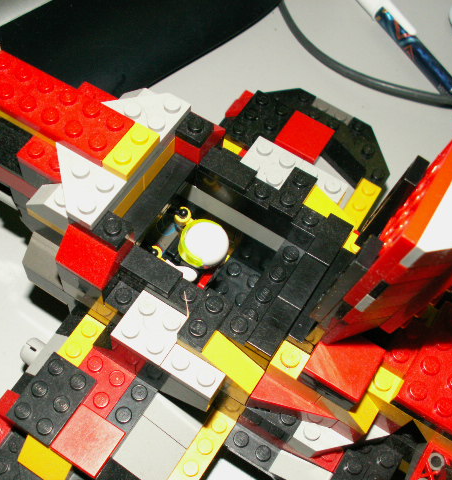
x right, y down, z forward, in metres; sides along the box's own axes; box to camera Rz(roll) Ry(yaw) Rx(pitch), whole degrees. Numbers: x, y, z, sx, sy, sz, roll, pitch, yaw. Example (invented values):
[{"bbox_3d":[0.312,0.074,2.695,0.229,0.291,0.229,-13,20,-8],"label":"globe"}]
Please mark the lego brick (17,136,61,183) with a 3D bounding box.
[{"bbox_3d":[-0.050,-0.022,0.183,0.016,0.005,0.009,30,63,11],"label":"lego brick"}]

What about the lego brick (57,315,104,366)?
[{"bbox_3d":[-0.045,0.032,0.204,0.008,0.005,0.016,31,66,9],"label":"lego brick"}]

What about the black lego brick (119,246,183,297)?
[{"bbox_3d":[-0.020,0.009,0.175,0.016,0.003,0.007,31,64,10],"label":"black lego brick"}]

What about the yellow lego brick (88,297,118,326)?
[{"bbox_3d":[-0.037,0.022,0.198,0.008,0.005,0.008,30,63,11],"label":"yellow lego brick"}]

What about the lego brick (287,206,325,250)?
[{"bbox_3d":[0.024,-0.004,0.194,0.008,0.011,0.008,30,63,11],"label":"lego brick"}]

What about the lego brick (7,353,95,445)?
[{"bbox_3d":[-0.052,0.048,0.195,0.016,0.005,0.024,31,65,9],"label":"lego brick"}]

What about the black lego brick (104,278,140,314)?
[{"bbox_3d":[-0.029,0.016,0.184,0.008,0.005,0.008,30,63,11],"label":"black lego brick"}]

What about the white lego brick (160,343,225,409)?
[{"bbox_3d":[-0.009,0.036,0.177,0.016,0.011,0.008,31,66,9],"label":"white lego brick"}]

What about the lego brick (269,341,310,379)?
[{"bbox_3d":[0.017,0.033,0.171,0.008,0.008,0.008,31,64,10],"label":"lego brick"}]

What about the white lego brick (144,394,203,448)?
[{"bbox_3d":[-0.015,0.052,0.186,0.016,0.003,0.008,31,64,10],"label":"white lego brick"}]

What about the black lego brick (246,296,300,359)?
[{"bbox_3d":[0.013,0.023,0.170,0.008,0.003,0.016,31,64,10],"label":"black lego brick"}]

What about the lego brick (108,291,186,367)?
[{"bbox_3d":[-0.020,0.024,0.178,0.016,0.005,0.016,31,66,9],"label":"lego brick"}]

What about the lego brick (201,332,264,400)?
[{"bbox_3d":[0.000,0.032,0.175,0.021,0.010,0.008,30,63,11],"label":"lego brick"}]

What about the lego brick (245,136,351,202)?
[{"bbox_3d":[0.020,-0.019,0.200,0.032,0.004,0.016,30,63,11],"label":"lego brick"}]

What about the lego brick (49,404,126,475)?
[{"bbox_3d":[-0.041,0.060,0.194,0.016,0.003,0.016,30,63,11],"label":"lego brick"}]

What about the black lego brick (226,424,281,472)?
[{"bbox_3d":[0.009,0.066,0.203,0.016,0.005,0.008,30,64,11],"label":"black lego brick"}]

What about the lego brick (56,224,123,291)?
[{"bbox_3d":[-0.035,0.002,0.177,0.016,0.011,0.016,31,66,9],"label":"lego brick"}]

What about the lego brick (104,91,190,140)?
[{"bbox_3d":[-0.023,-0.038,0.184,0.023,0.005,0.016,31,64,10],"label":"lego brick"}]

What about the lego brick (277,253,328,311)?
[{"bbox_3d":[0.021,0.012,0.182,0.008,0.003,0.016,31,66,9],"label":"lego brick"}]

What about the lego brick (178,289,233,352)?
[{"bbox_3d":[-0.005,0.020,0.166,0.008,0.005,0.016,31,64,10],"label":"lego brick"}]

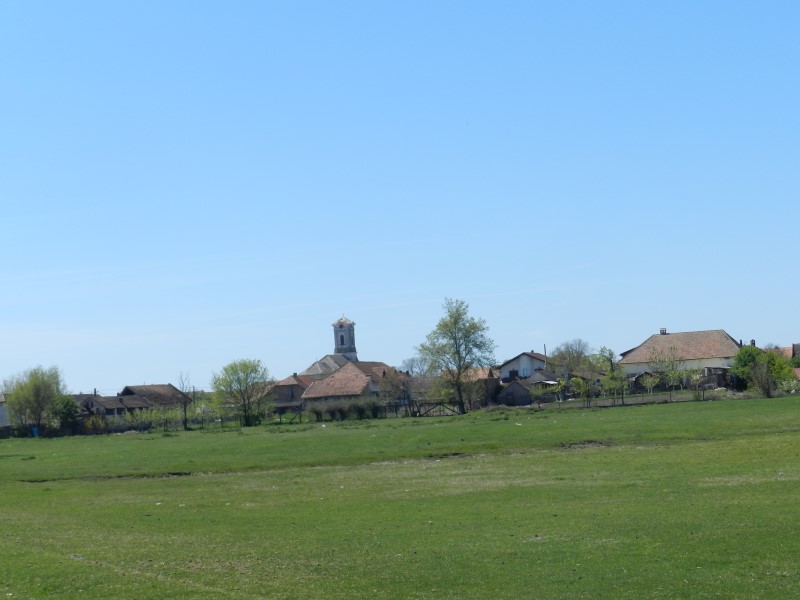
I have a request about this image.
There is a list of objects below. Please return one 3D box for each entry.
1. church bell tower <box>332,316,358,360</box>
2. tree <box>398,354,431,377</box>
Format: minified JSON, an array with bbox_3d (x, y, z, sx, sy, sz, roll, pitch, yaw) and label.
[{"bbox_3d":[-13.500,15.160,440.000,4.700,22.000,4.700,-4,-3,22],"label":"church bell tower"},{"bbox_3d":[3.010,14.670,320.000,6.800,9.500,6.800,-3,-3,0],"label":"tree"}]

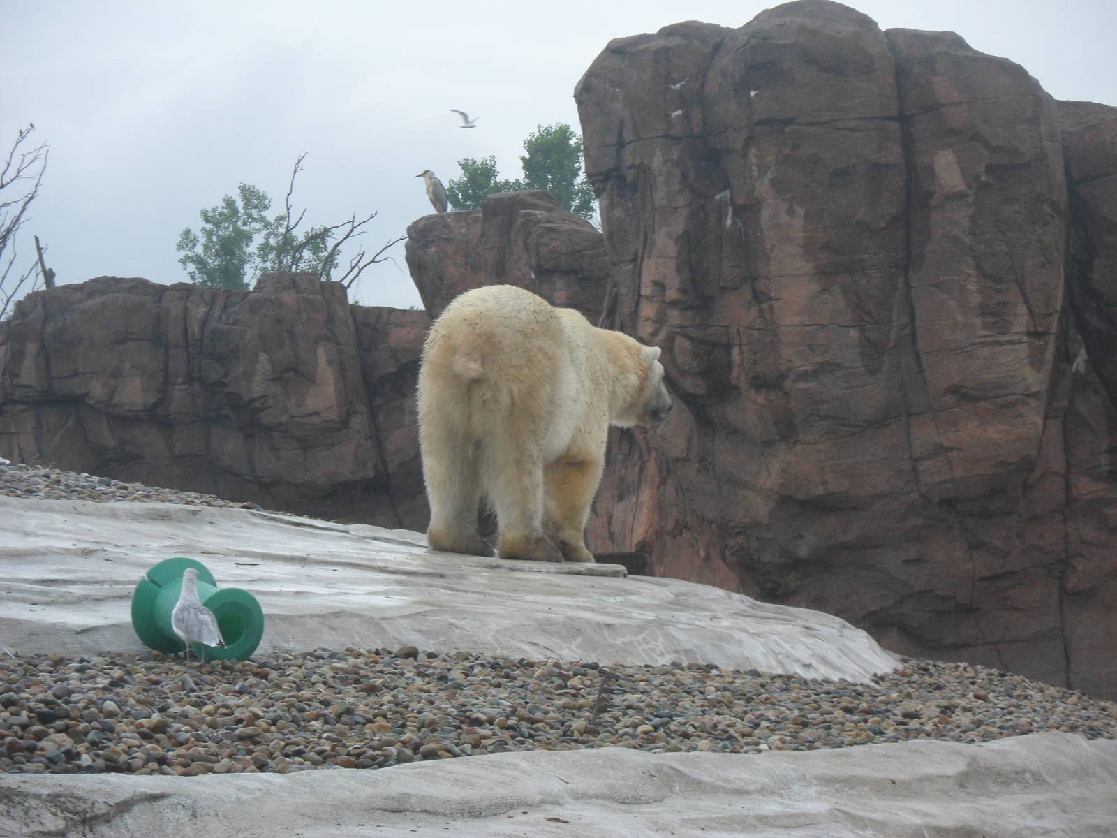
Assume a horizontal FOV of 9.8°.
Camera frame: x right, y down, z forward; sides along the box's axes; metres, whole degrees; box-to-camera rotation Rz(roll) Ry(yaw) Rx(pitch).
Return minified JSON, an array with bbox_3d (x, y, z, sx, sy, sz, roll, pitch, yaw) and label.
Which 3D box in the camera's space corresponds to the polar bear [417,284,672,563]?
[{"bbox_3d":[-0.006,0.019,32.000,0.780,1.340,1.900,0,0,20],"label":"polar bear"}]

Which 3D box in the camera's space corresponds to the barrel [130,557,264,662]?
[{"bbox_3d":[-1.546,0.850,28.000,0.425,0.425,0.480,0,12,-30],"label":"barrel"}]

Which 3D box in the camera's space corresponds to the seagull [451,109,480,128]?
[{"bbox_3d":[-1.512,-4.867,105.000,0.400,0.310,0.760,0,0,41],"label":"seagull"}]

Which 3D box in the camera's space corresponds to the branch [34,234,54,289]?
[{"bbox_3d":[-4.600,-1.405,58.000,0.170,0.490,0.150,0,0,0],"label":"branch"}]

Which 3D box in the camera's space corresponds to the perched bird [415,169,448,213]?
[{"bbox_3d":[-1.171,-2.103,60.000,0.290,0.400,0.160,0,0,-22],"label":"perched bird"}]

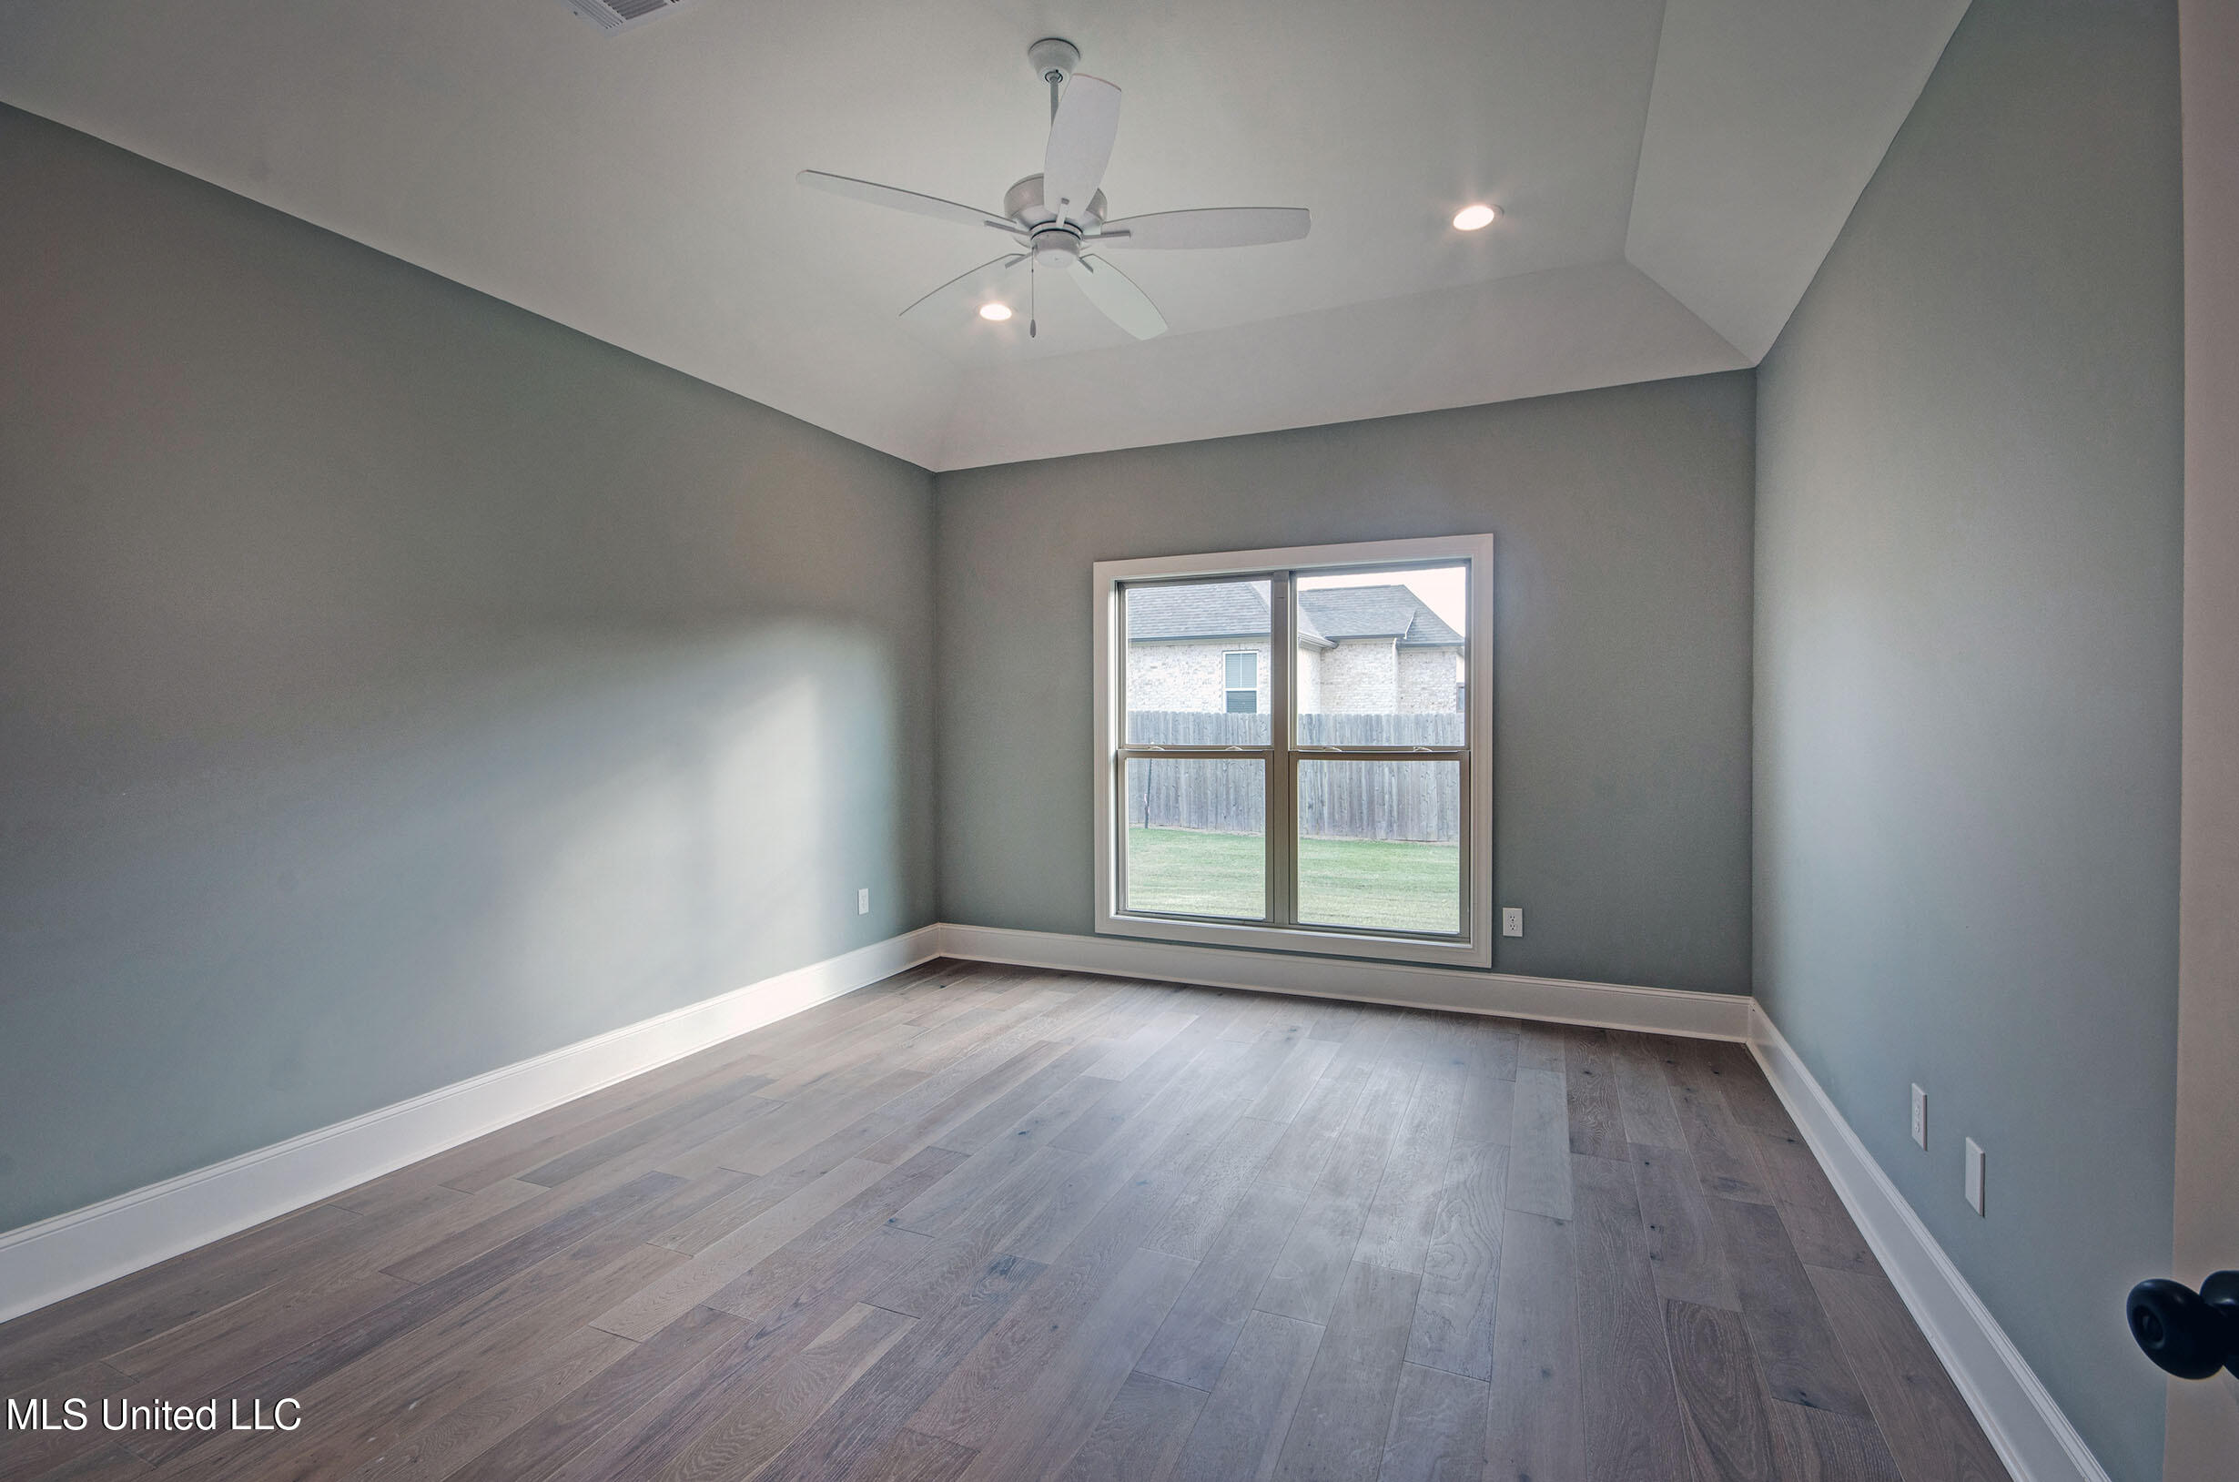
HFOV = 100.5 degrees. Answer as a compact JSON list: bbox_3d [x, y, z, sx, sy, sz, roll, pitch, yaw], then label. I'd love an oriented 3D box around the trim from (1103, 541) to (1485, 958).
[{"bbox_3d":[0.775,0.043,4.513,1.930,1.930,0.080,0,1,23],"label":"trim"}]

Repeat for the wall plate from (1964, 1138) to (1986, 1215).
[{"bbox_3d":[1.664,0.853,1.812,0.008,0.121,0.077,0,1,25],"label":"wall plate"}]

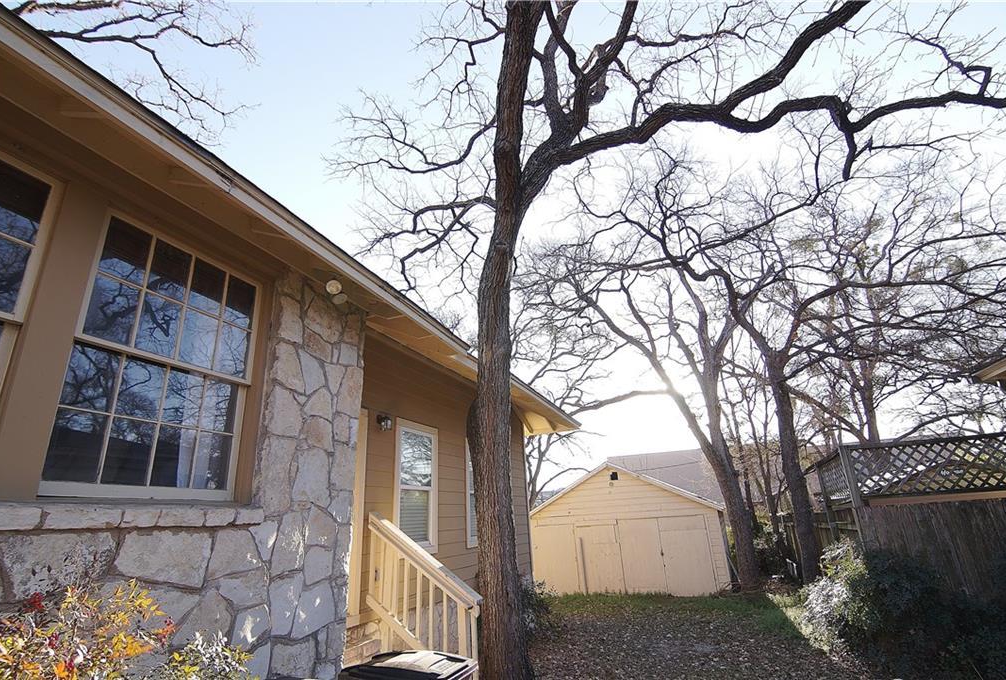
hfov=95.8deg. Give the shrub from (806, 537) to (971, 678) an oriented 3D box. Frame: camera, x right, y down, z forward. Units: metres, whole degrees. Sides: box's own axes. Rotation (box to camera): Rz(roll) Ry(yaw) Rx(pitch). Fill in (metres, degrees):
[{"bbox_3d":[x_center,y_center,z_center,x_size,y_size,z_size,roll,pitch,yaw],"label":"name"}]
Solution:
[{"bbox_3d":[4.750,3.200,5.750,1.550,1.300,1.500,-10,-21,18],"label":"shrub"}]

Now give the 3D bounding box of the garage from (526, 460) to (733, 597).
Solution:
[{"bbox_3d":[4.201,6.266,15.715,6.000,3.550,6.100,-10,-21,18],"label":"garage"}]

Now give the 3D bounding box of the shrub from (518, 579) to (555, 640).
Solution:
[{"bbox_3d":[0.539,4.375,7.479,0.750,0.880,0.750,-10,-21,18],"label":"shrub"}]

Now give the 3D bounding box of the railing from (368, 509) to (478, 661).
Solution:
[{"bbox_3d":[-0.804,2.570,4.435,1.360,1.680,0.140,-10,-21,18],"label":"railing"}]

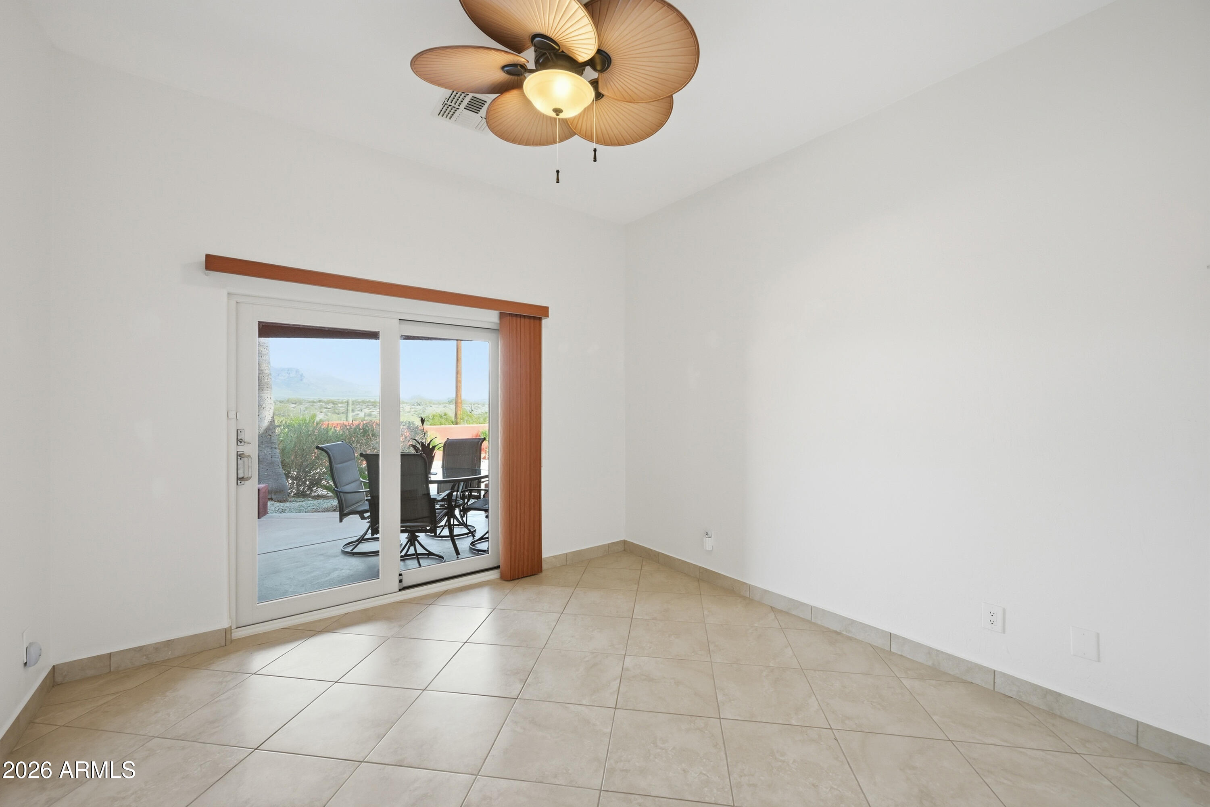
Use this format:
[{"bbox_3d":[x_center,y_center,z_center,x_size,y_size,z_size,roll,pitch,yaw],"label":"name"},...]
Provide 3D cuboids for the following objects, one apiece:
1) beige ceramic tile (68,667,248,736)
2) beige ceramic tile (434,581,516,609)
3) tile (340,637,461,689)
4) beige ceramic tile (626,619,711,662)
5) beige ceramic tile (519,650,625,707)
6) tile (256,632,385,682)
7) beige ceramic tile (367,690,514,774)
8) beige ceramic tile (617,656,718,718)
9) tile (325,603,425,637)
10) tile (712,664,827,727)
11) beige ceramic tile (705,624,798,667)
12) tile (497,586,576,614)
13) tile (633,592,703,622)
[{"bbox_3d":[-2.027,1.364,2.174,0.457,0.010,0.457,0,-1,8],"label":"beige ceramic tile"},{"bbox_3d":[-0.930,1.387,3.418,0.456,0.012,0.456,0,0,8],"label":"beige ceramic tile"},{"bbox_3d":[-1.054,1.373,2.501,0.457,0.010,0.457,0,-1,8],"label":"tile"},{"bbox_3d":[0.373,1.385,2.764,0.457,0.010,0.457,0,-1,8],"label":"beige ceramic tile"},{"bbox_3d":[-0.145,1.378,2.374,0.457,0.010,0.457,0,-1,8],"label":"beige ceramic tile"},{"bbox_3d":[-1.513,1.378,2.571,0.456,0.012,0.456,0,0,8],"label":"tile"},{"bbox_3d":[-0.663,1.369,1.981,0.454,0.010,0.454,0,-1,8],"label":"beige ceramic tile"},{"bbox_3d":[0.310,1.383,2.317,0.456,0.012,0.456,0,0,8],"label":"beige ceramic tile"},{"bbox_3d":[-1.442,1.374,3.015,0.454,0.010,0.454,0,-1,8],"label":"tile"},{"bbox_3d":[0.762,1.380,2.243,0.454,0.010,0.454,0,-1,8],"label":"tile"},{"bbox_3d":[0.829,1.389,2.709,0.456,0.012,0.456,0,0,8],"label":"beige ceramic tile"},{"bbox_3d":[-0.472,1.386,3.346,0.457,0.010,0.457,0,-1,8],"label":"tile"},{"bbox_3d":[0.435,1.388,3.214,0.454,0.010,0.454,0,-1,8],"label":"tile"}]

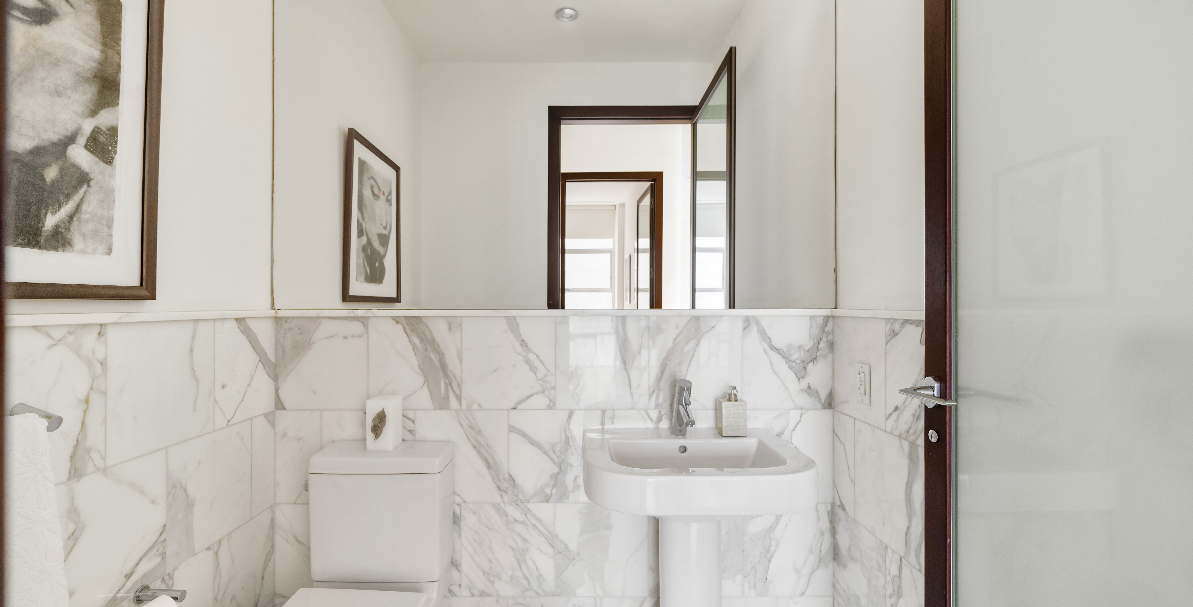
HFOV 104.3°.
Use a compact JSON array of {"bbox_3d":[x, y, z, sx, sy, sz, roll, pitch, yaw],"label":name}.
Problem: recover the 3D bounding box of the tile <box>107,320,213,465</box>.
[{"bbox_3d":[-1.042,0.196,1.119,0.012,0.304,0.286,0,0,-2],"label":"tile"}]

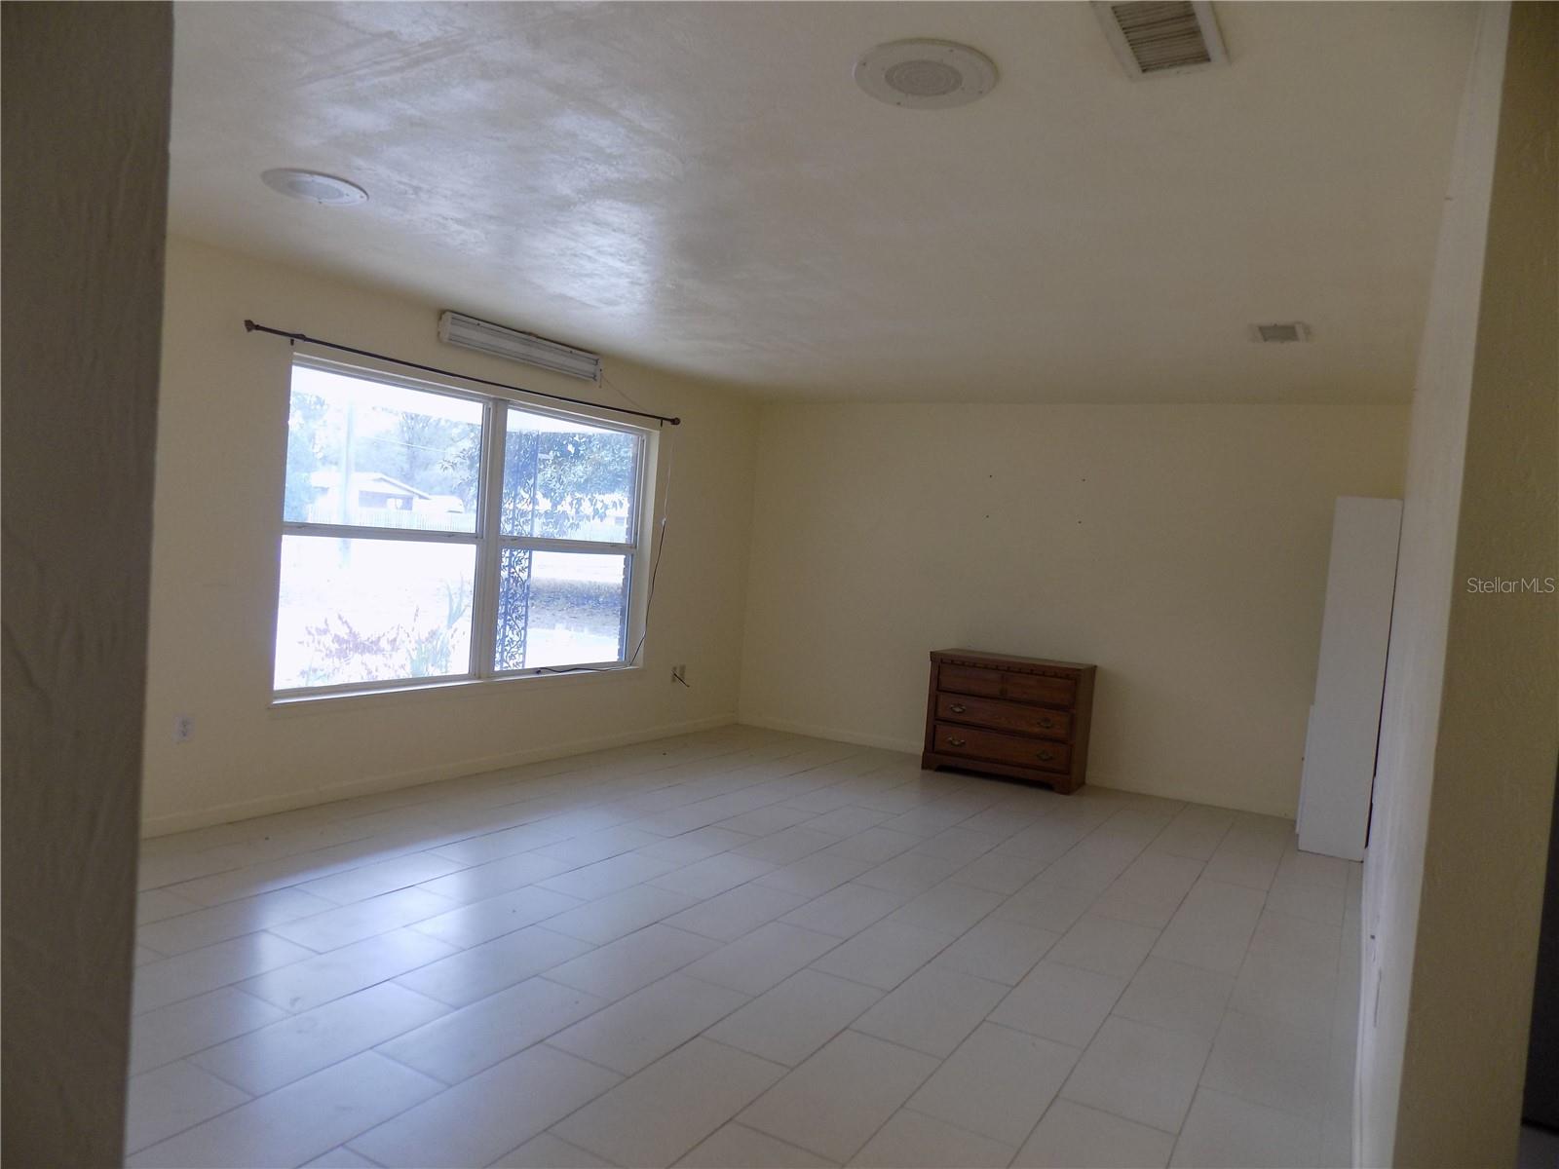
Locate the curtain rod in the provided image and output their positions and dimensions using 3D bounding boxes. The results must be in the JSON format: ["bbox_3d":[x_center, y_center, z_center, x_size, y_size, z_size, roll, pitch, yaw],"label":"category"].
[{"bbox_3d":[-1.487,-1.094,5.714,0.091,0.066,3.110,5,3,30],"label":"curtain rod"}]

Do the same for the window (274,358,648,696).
[{"bbox_3d":[-1.610,-0.248,5.888,0.121,1.593,2.710,5,3,30],"label":"window"}]

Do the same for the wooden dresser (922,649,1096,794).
[{"bbox_3d":[1.495,0.867,6.755,0.983,0.778,0.444,5,3,30],"label":"wooden dresser"}]

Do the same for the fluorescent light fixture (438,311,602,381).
[{"bbox_3d":[-1.416,-1.316,5.810,0.101,0.161,1.200,5,3,30],"label":"fluorescent light fixture"}]

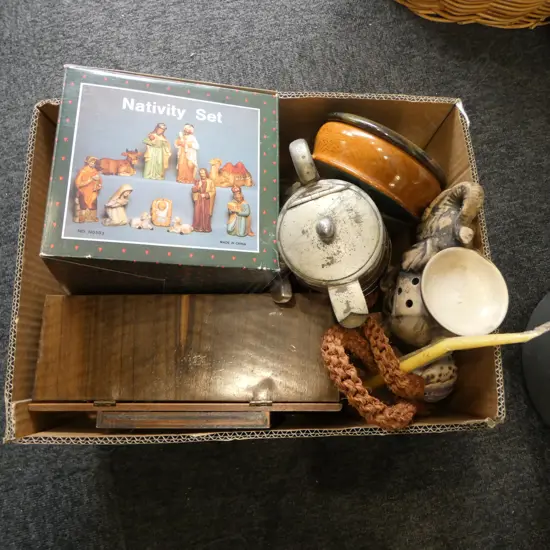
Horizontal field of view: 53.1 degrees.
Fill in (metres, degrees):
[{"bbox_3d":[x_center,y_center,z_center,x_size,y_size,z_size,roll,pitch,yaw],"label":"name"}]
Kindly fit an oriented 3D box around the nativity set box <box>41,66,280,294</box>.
[{"bbox_3d":[-0.102,-0.068,0.524,0.183,0.148,0.168,3,73,-12],"label":"nativity set box"}]

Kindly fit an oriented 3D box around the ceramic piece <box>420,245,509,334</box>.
[{"bbox_3d":[0.157,0.019,0.472,0.077,0.033,0.077,0,74,-7],"label":"ceramic piece"}]

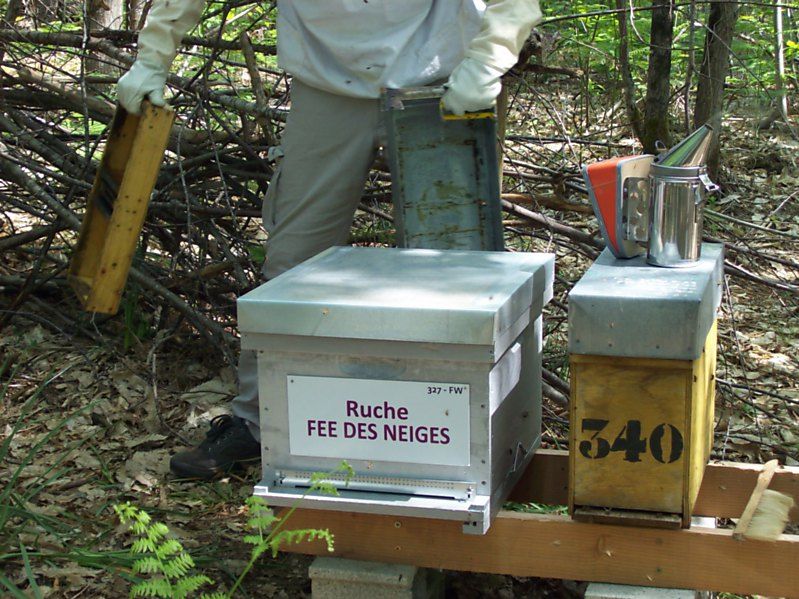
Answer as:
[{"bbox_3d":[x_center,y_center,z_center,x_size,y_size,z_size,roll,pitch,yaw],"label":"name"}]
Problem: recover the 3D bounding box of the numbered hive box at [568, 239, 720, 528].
[{"bbox_3d":[0.475,0.143,3.062,0.224,0.414,0.533,2,13,15],"label":"numbered hive box"}]

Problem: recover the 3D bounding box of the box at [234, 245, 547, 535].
[{"bbox_3d":[0.015,0.150,3.114,0.470,0.398,0.560,2,13,16],"label":"box"}]

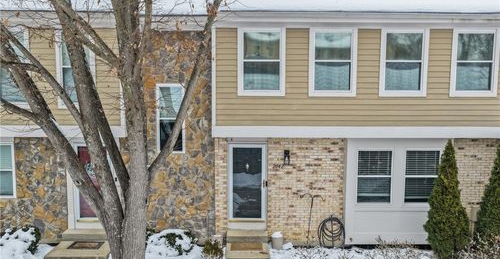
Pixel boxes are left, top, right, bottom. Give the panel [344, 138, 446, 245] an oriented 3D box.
[{"bbox_3d":[3.738,1.569,9.817,2.640,2.710,0.200,0,5,-1],"label":"panel"}]

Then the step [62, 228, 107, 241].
[{"bbox_3d":[-4.027,2.677,9.831,1.250,0.165,0.320,0,5,-1],"label":"step"}]

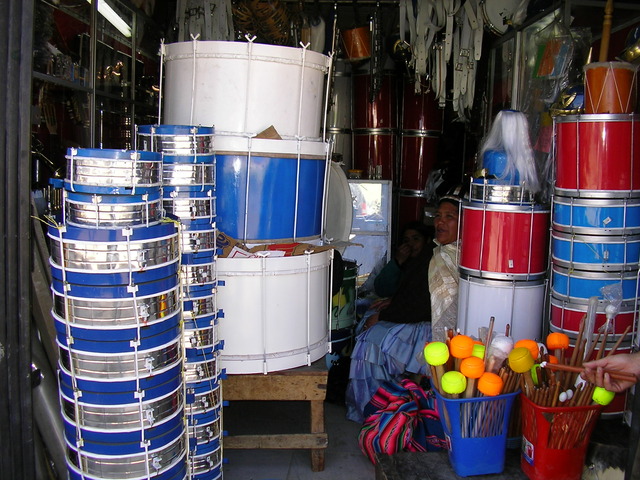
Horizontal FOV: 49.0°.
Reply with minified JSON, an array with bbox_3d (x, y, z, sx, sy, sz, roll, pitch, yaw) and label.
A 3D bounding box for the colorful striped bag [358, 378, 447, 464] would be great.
[{"bbox_3d":[0.290,0.611,2.380,0.290,0.220,0.250,0,6,0],"label":"colorful striped bag"}]

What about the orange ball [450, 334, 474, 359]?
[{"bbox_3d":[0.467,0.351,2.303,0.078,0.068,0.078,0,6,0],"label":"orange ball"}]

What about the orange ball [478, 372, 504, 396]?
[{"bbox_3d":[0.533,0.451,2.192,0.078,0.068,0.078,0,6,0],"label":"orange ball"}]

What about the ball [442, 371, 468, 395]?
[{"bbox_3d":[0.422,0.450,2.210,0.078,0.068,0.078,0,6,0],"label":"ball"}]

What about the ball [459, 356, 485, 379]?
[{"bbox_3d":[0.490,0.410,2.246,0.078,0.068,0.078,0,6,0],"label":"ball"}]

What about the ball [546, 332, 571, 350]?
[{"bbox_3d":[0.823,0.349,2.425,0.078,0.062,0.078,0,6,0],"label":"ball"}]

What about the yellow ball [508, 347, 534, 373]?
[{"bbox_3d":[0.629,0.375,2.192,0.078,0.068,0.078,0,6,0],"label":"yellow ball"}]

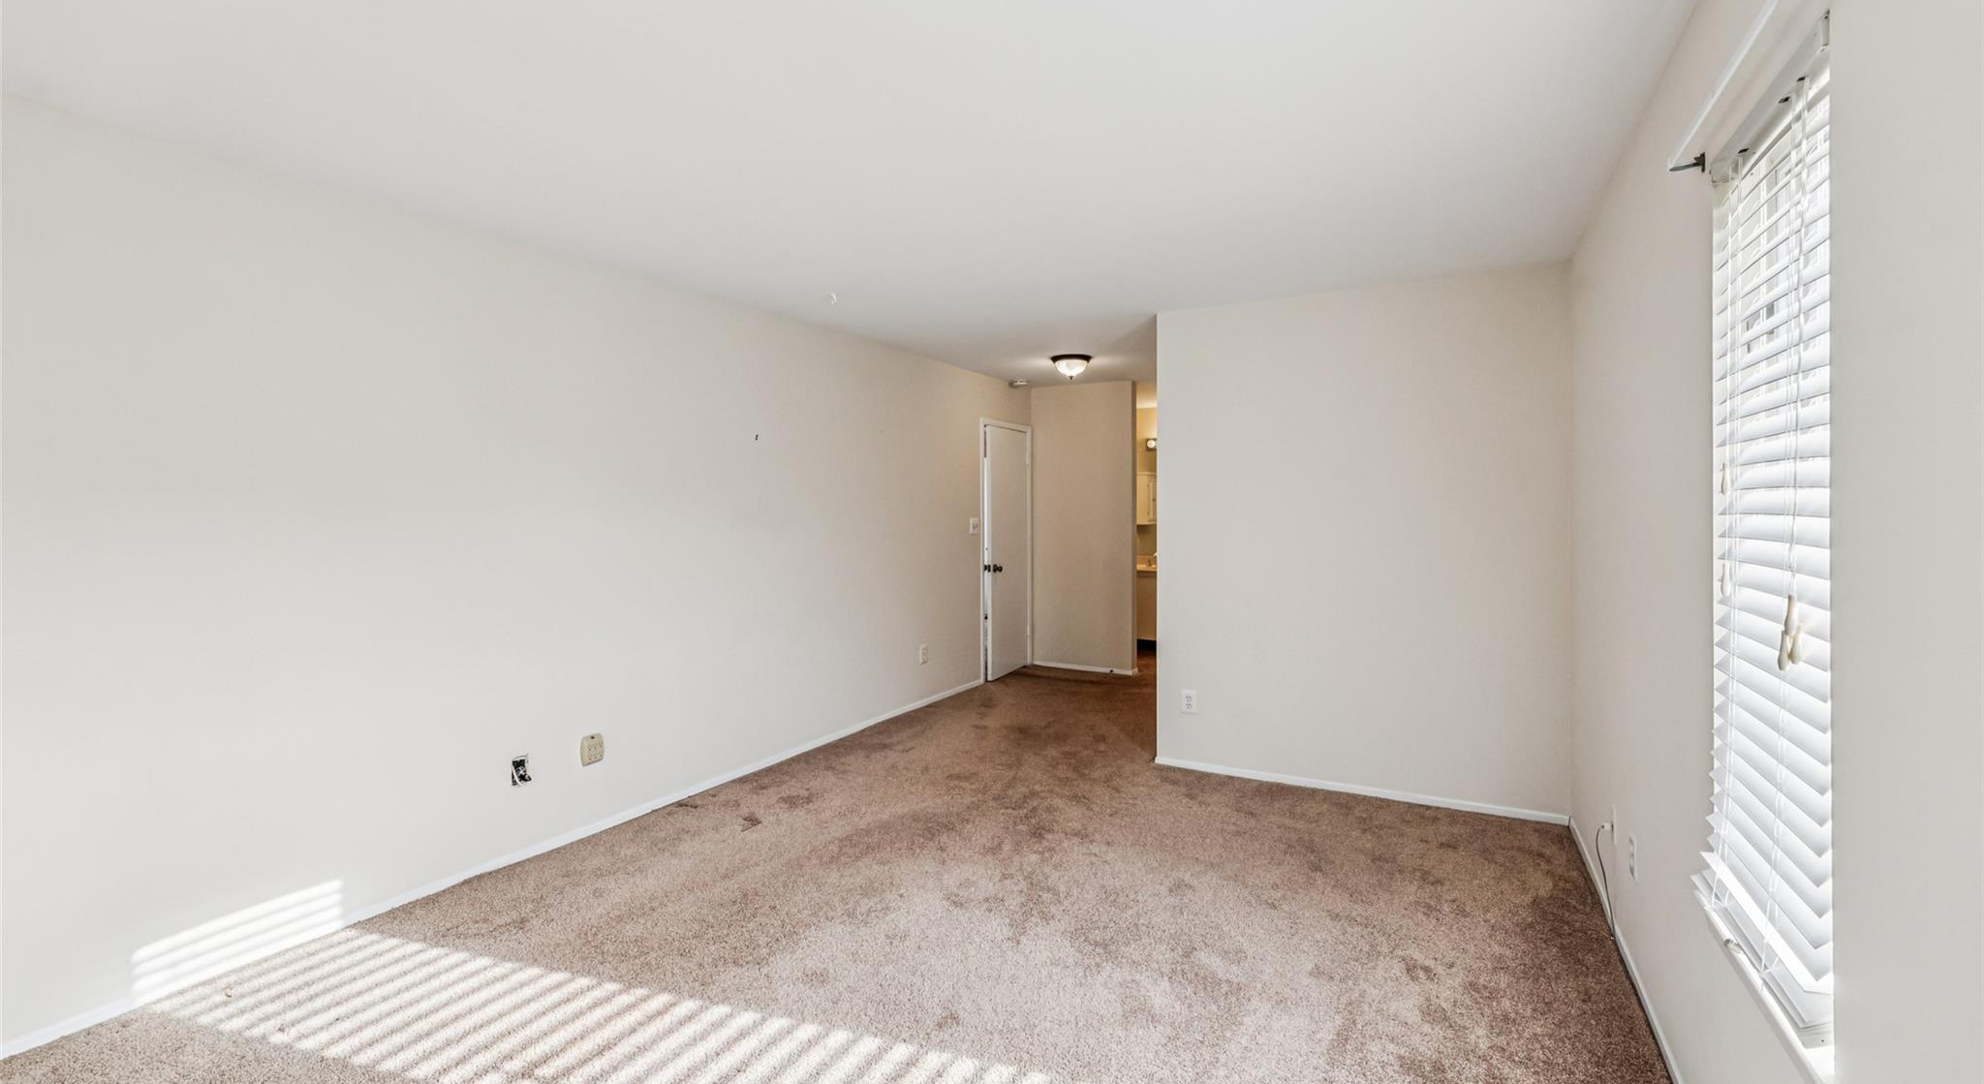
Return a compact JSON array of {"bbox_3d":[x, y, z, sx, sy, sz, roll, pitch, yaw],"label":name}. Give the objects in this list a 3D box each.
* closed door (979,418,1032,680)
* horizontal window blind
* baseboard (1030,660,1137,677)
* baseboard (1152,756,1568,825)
[{"bbox_3d":[0.153,0.056,6.470,0.060,2.060,0.800,1,2,28],"label":"closed door"},{"bbox_3d":[1.318,-0.005,1.300,0.070,1.430,0.560,1,2,31],"label":"horizontal window blind"},{"bbox_3d":[0.790,1.084,6.620,0.940,0.048,0.016,1,2,27],"label":"baseboard"},{"bbox_3d":[1.685,1.193,3.750,1.815,0.048,0.016,1,2,29],"label":"baseboard"}]

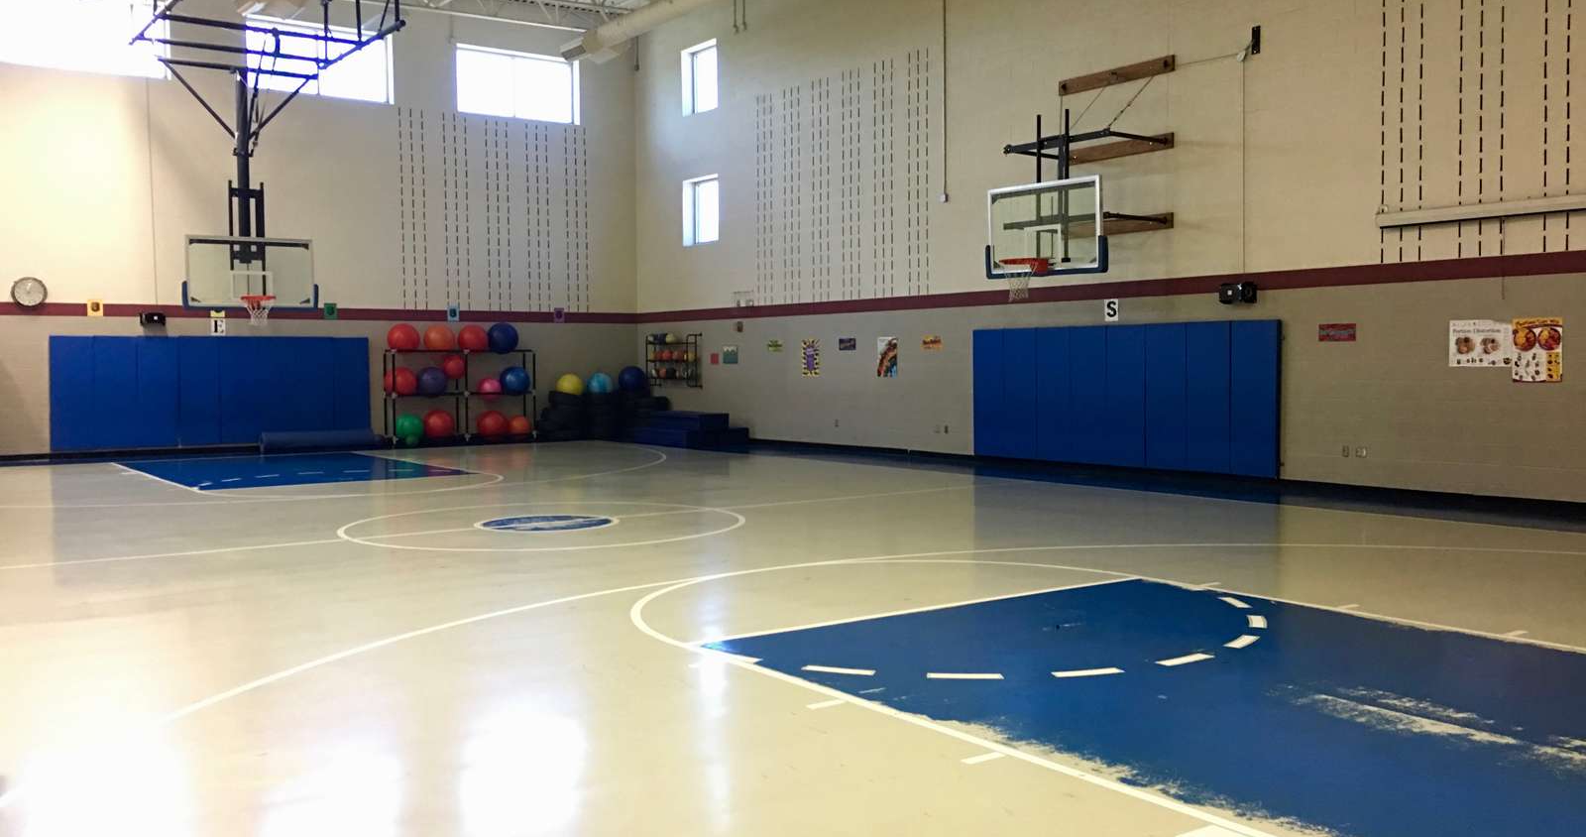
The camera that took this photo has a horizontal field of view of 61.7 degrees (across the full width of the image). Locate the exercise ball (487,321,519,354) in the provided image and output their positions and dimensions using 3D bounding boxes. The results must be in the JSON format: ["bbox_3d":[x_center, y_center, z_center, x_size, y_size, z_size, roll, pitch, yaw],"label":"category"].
[{"bbox_3d":[-5.376,-1.485,24.696,0.580,0.580,0.580,0,2,0],"label":"exercise ball"}]

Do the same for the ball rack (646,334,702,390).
[{"bbox_3d":[-2.280,-1.095,25.392,0.320,1.020,1.570,-2,3,-36],"label":"ball rack"}]

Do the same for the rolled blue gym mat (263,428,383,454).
[{"bbox_3d":[-8.160,0.376,22.860,1.890,0.340,0.340,-2,3,-36],"label":"rolled blue gym mat"}]

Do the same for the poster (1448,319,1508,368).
[{"bbox_3d":[6.762,-0.728,13.087,0.010,0.445,0.610,-2,3,-36],"label":"poster"}]

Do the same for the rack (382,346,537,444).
[{"bbox_3d":[-6.044,-0.397,24.343,2.710,1.710,0.510,-2,3,-36],"label":"rack"}]

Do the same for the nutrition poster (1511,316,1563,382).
[{"bbox_3d":[7.084,-0.642,12.644,0.010,0.600,0.460,-2,3,-36],"label":"nutrition poster"}]

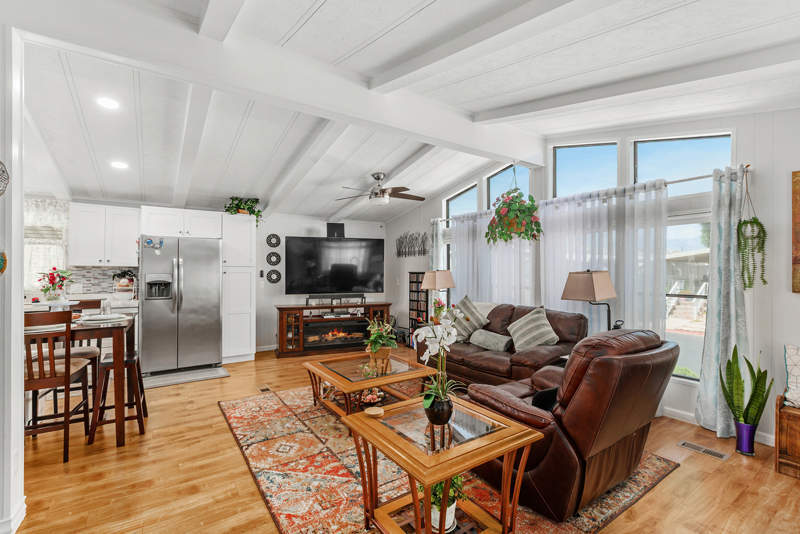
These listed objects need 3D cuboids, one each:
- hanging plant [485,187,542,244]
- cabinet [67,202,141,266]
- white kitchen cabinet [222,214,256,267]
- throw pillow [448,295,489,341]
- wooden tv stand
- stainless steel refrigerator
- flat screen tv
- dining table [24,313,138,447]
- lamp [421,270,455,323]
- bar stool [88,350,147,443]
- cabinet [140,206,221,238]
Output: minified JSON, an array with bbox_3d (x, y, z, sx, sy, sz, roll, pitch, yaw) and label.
[{"bbox_3d":[1.334,-0.593,4.180,0.560,0.640,0.610,0,0,0],"label":"hanging plant"},{"bbox_3d":[-3.820,-0.394,4.653,0.705,0.785,0.330,0,0,-34],"label":"cabinet"},{"bbox_3d":[-2.460,-0.378,5.346,0.457,0.755,0.600,0,0,-34],"label":"white kitchen cabinet"},{"bbox_3d":[0.832,0.644,4.450,0.430,0.420,0.150,49,8,23],"label":"throw pillow"},{"bbox_3d":[-1.064,1.003,5.886,1.820,0.760,0.420,0,-1,-15],"label":"wooden tv stand"},{"bbox_3d":[-3.037,0.491,4.947,0.915,1.770,0.710,0,0,-34],"label":"stainless steel refrigerator"},{"bbox_3d":[-1.094,-0.024,6.122,1.680,0.955,0.060,0,0,-17],"label":"flat screen tv"},{"bbox_3d":[-2.748,0.910,2.817,1.050,0.910,1.040,0,0,-34],"label":"dining table"},{"bbox_3d":[0.563,0.436,5.346,0.360,0.780,0.360,0,-1,-34],"label":"lamp"},{"bbox_3d":[-2.375,1.056,3.023,0.380,0.620,0.470,0,0,-34],"label":"bar stool"},{"bbox_3d":[-3.074,-0.589,5.038,0.930,0.380,0.600,0,-1,-34],"label":"cabinet"}]

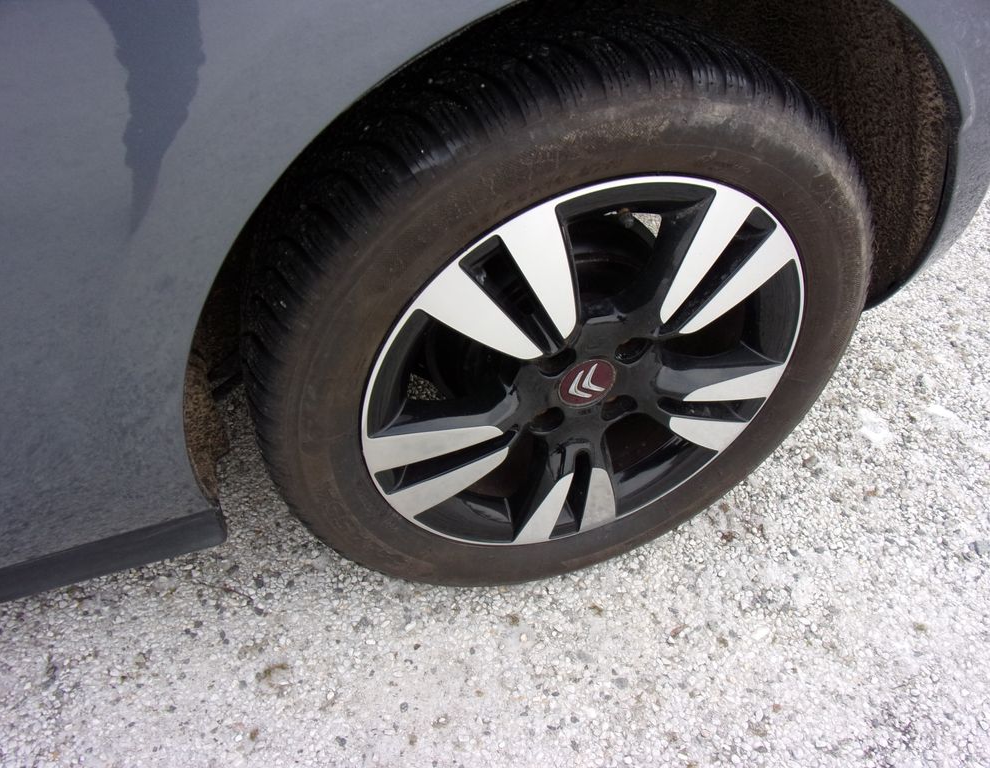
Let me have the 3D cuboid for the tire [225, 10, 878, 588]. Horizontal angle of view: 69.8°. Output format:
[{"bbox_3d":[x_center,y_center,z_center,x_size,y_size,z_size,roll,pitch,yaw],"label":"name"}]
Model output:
[{"bbox_3d":[0.067,-0.046,0.728,0.620,0.615,0.200,-13,44,-13],"label":"tire"}]

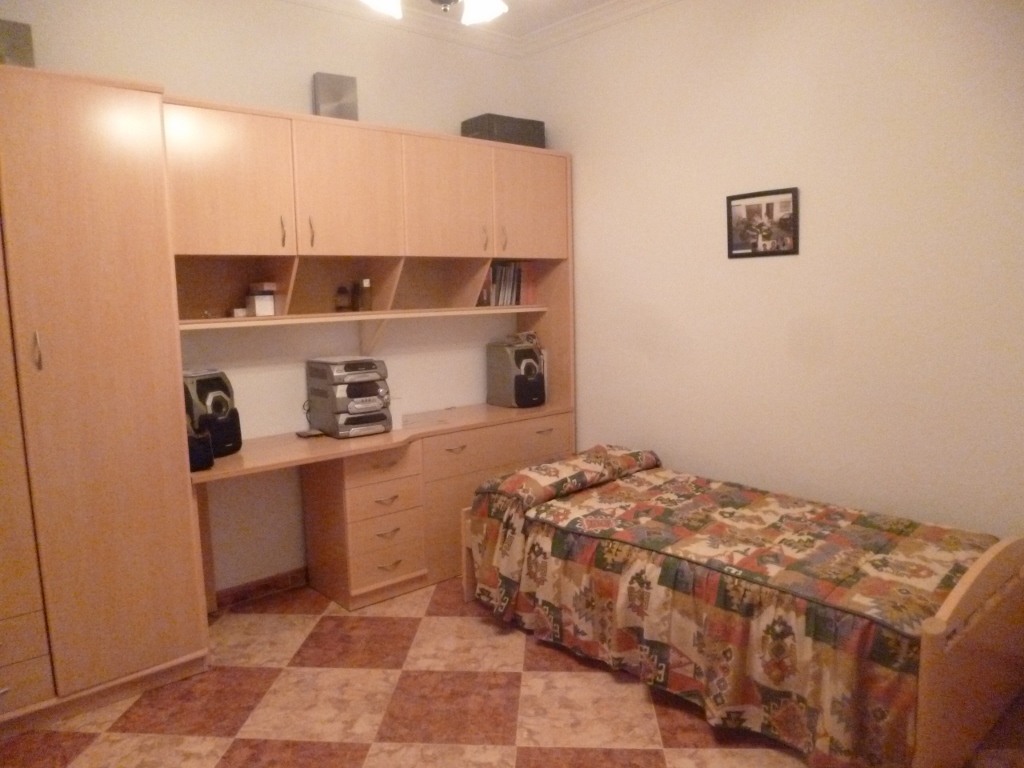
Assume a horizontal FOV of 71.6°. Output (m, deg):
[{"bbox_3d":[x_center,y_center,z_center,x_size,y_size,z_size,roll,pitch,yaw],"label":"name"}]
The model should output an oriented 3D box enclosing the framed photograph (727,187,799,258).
[{"bbox_3d":[1.040,-0.665,2.966,0.019,0.270,0.326,-7,9,-39],"label":"framed photograph"}]

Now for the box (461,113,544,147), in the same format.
[{"bbox_3d":[-0.041,-1.298,3.761,0.386,0.173,0.229,-7,9,-39],"label":"box"}]

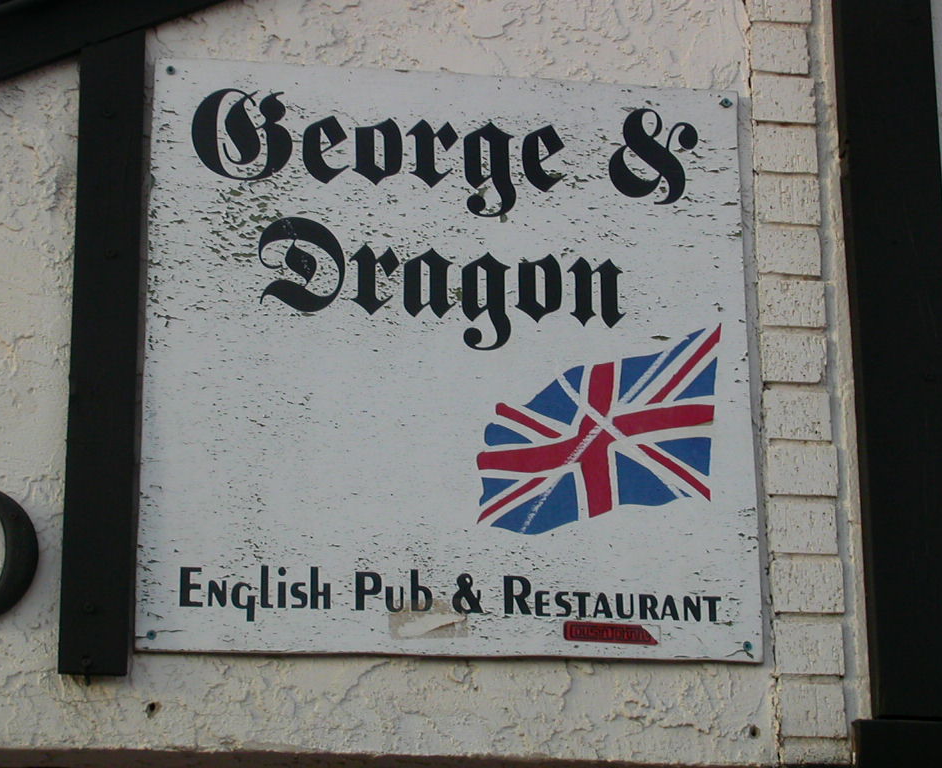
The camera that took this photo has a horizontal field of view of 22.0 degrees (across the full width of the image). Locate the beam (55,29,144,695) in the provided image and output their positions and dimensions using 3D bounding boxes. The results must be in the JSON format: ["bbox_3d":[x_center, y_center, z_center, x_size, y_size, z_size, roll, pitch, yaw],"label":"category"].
[{"bbox_3d":[-0.489,-0.056,3.229,0.088,0.895,0.034,2,-16,-9],"label":"beam"}]

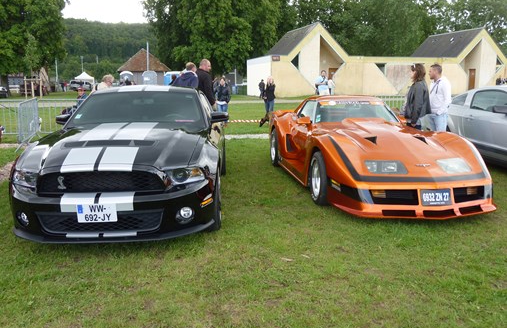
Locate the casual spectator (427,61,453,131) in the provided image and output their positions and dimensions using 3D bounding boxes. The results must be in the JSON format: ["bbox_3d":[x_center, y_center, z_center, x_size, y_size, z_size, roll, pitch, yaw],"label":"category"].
[{"bbox_3d":[3.093,-0.773,7.683,0.380,1.800,0.500,-4,11,-21],"label":"casual spectator"}]

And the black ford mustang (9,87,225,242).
[{"bbox_3d":[-1.347,-0.266,5.878,1.910,1.380,4.760,0,11,-3],"label":"black ford mustang"}]

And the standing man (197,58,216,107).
[{"bbox_3d":[-0.893,-1.011,8.663,0.550,1.830,0.420,10,14,40],"label":"standing man"}]

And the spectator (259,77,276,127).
[{"bbox_3d":[0.475,-2.002,14.580,0.480,1.630,0.500,0,11,-3],"label":"spectator"}]

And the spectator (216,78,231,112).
[{"bbox_3d":[-0.982,-2.076,14.874,0.480,1.640,0.320,1,11,0],"label":"spectator"}]

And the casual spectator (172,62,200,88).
[{"bbox_3d":[-1.315,-1.051,8.962,0.550,1.790,0.400,4,11,17],"label":"casual spectator"}]

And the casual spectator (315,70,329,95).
[{"bbox_3d":[2.239,-2.150,15.057,0.550,1.780,0.420,0,11,-6],"label":"casual spectator"}]

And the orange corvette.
[{"bbox_3d":[1.538,-0.333,6.882,1.930,1.200,4.630,-1,11,-10],"label":"orange corvette"}]

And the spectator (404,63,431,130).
[{"bbox_3d":[2.586,-0.685,7.294,0.400,1.760,0.480,5,12,24],"label":"spectator"}]

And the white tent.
[{"bbox_3d":[-25.299,-12.275,67.948,3.000,3.100,3.000,-1,11,-8],"label":"white tent"}]

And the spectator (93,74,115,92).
[{"bbox_3d":[-3.012,-1.011,9.176,0.400,1.600,0.500,7,12,30],"label":"spectator"}]

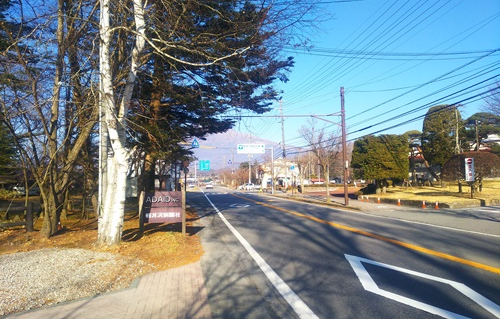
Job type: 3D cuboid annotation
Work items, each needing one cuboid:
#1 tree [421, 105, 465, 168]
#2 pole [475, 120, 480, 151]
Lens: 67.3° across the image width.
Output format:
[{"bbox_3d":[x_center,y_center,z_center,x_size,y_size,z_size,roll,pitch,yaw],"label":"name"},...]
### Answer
[{"bbox_3d":[21.677,-1.778,42.304,4.900,8.950,4.800,0,-4,-8],"label":"tree"},{"bbox_3d":[25.608,-0.864,42.242,0.280,7.110,0.280,0,-4,-8],"label":"pole"}]

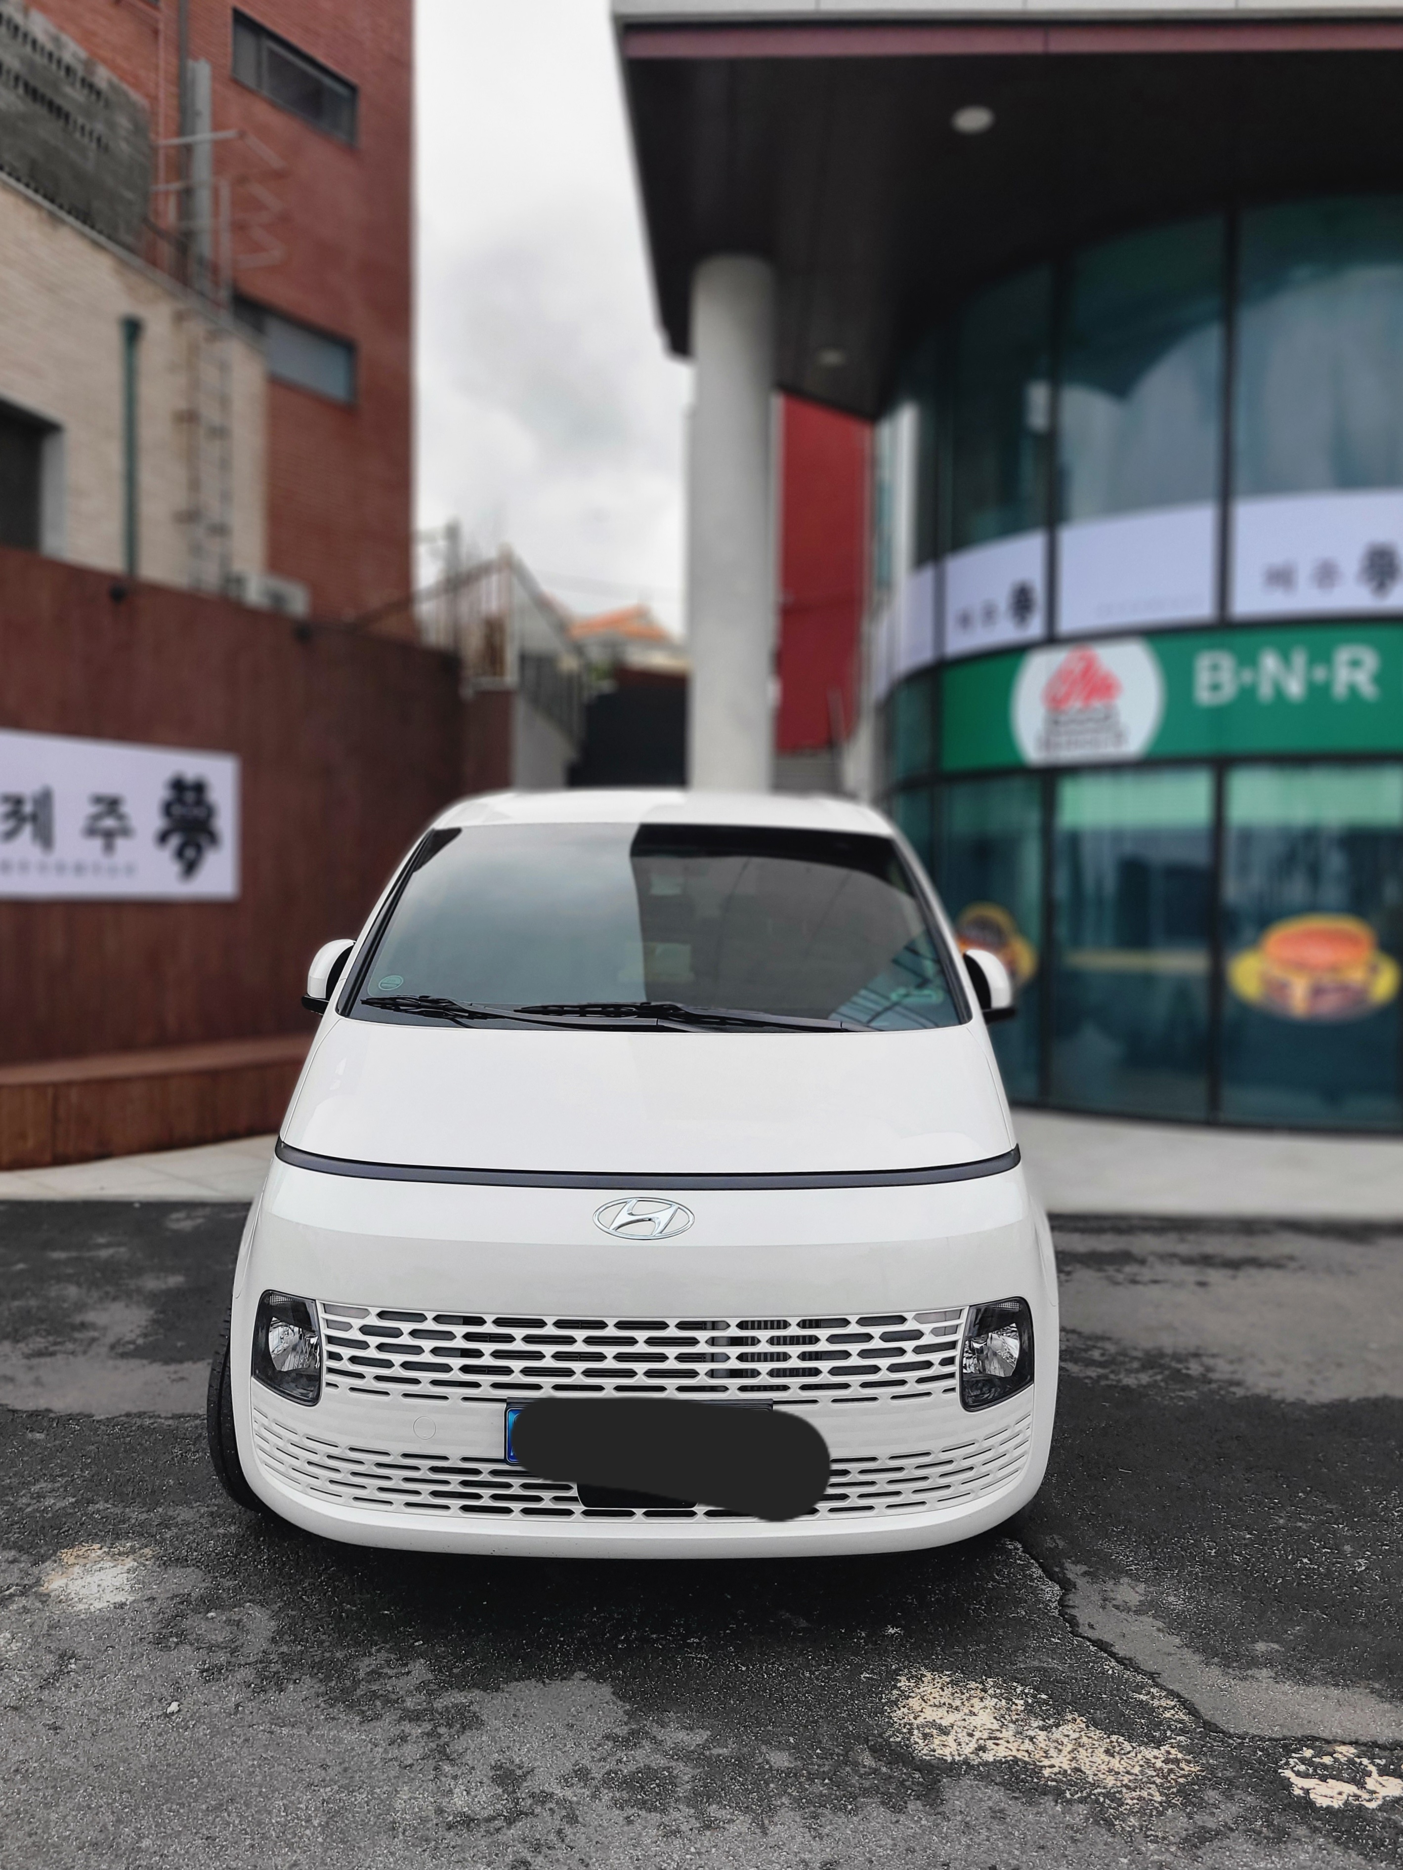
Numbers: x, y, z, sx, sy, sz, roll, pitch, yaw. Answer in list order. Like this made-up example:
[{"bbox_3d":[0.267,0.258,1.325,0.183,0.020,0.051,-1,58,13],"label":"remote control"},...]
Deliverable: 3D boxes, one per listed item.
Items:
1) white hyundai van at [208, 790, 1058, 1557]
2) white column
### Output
[{"bbox_3d":[-0.131,0.453,5.489,2.060,1.980,5.220,0,2,0],"label":"white hyundai van"},{"bbox_3d":[0.217,-1.772,10.221,0.590,5.970,0.590,0,2,0],"label":"white column"}]

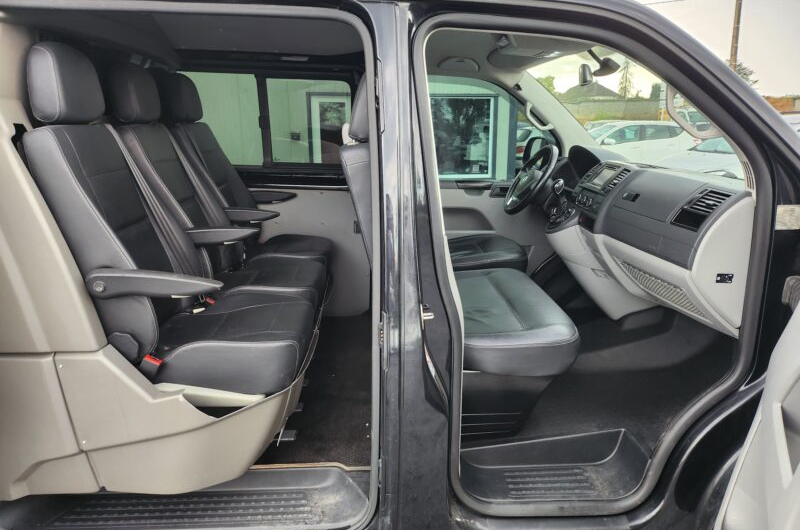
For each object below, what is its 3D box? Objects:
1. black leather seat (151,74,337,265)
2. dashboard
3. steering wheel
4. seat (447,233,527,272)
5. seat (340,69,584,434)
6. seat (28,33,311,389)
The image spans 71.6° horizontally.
[{"bbox_3d":[-0.724,-0.391,2.686,0.770,1.055,0.500,-1,15,-3],"label":"black leather seat"},{"bbox_3d":[0.907,-0.156,2.260,0.520,0.620,1.550,-1,15,-3],"label":"dashboard"},{"bbox_3d":[0.617,-0.401,2.630,0.110,0.385,0.385,33,11,-11],"label":"steering wheel"},{"bbox_3d":[0.212,-0.343,2.593,0.690,0.970,0.520,-1,15,-3],"label":"seat"},{"bbox_3d":[0.163,-0.080,1.837,0.690,1.110,0.770,-1,15,-3],"label":"seat"},{"bbox_3d":[-0.669,-0.141,1.745,0.760,1.055,0.530,-1,15,-3],"label":"seat"}]

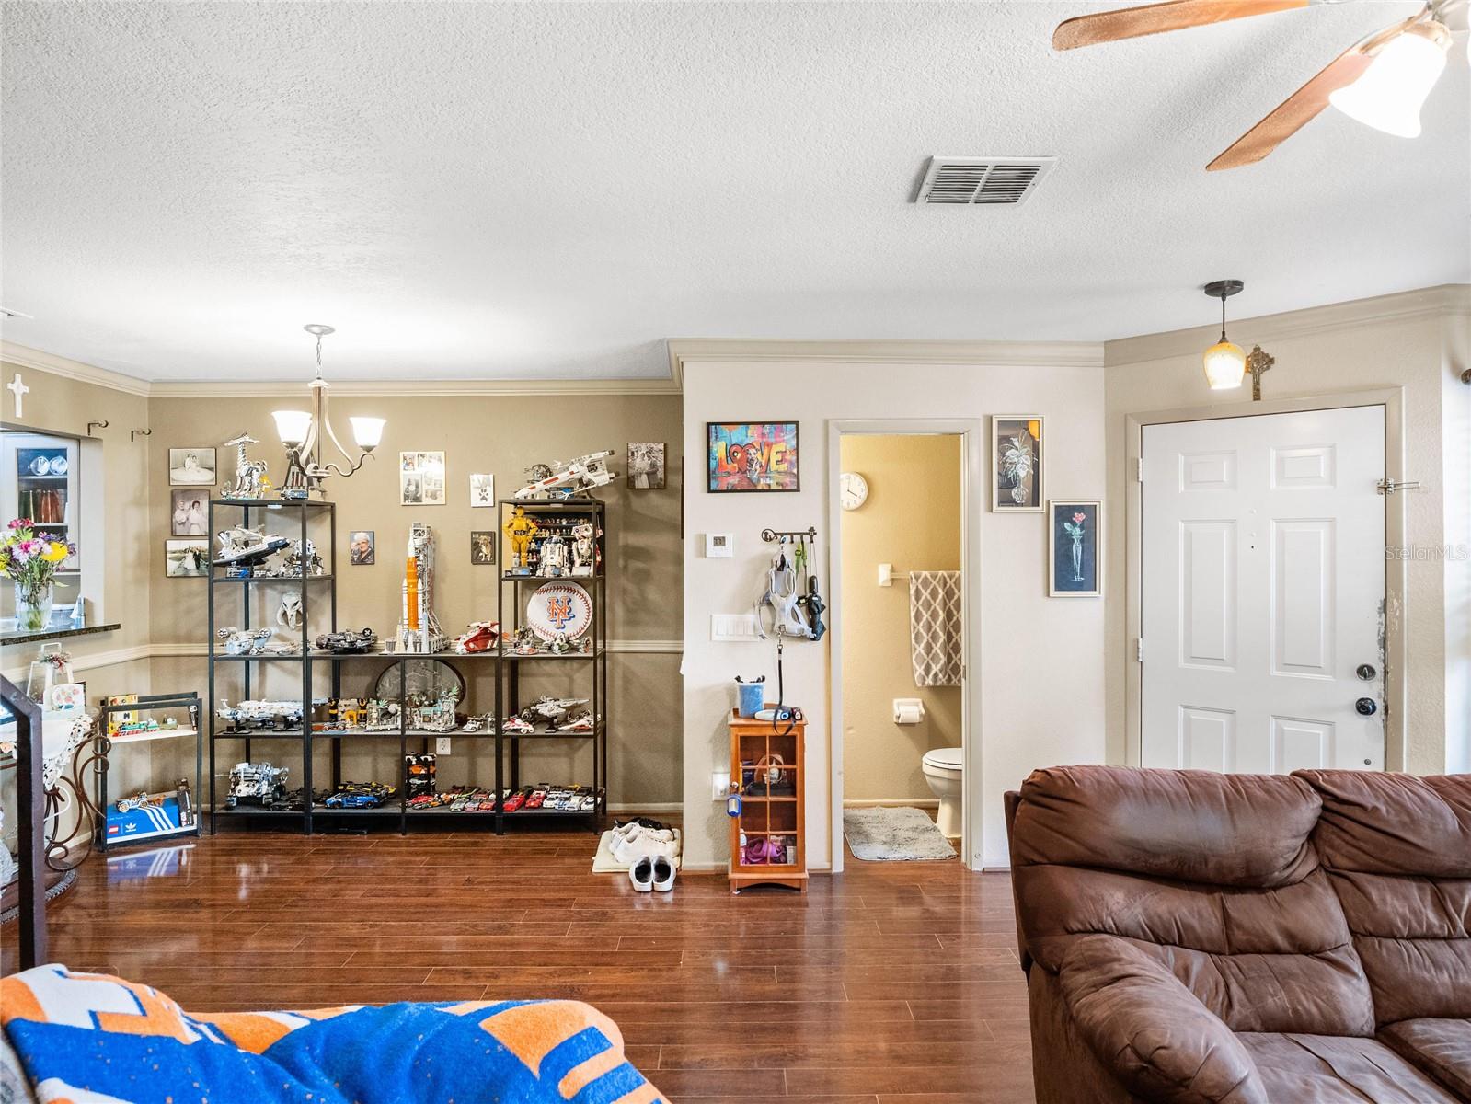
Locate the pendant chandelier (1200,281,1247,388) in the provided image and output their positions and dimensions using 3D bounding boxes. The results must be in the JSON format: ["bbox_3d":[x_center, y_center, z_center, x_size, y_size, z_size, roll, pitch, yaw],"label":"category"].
[{"bbox_3d":[1.757,-0.771,3.055,0.135,0.382,0.135,0,0,0],"label":"pendant chandelier"}]

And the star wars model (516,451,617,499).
[{"bbox_3d":[-0.905,-0.415,4.570,0.540,0.235,0.400,-10,1,-3],"label":"star wars model"}]

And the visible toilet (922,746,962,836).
[{"bbox_3d":[1.330,1.110,4.470,0.700,0.730,0.410,0,1,-1],"label":"visible toilet"}]

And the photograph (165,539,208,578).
[{"bbox_3d":[-3.094,0.037,4.828,0.270,0.216,0.022,0,1,0],"label":"photograph"}]

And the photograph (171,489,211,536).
[{"bbox_3d":[-3.090,-0.222,4.810,0.224,0.263,0.020,0,1,-1],"label":"photograph"}]

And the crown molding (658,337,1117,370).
[{"bbox_3d":[0.700,-0.915,3.920,2.010,0.100,0.075,0,1,-1],"label":"crown molding"}]

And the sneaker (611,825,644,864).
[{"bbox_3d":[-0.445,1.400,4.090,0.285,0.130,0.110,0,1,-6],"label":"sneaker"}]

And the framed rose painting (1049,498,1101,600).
[{"bbox_3d":[1.585,-0.015,3.965,0.243,0.446,0.025,0,1,-1],"label":"framed rose painting"}]

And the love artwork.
[{"bbox_3d":[0.082,-0.436,3.929,0.423,0.329,0.022,0,1,0],"label":"love artwork"}]

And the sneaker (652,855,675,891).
[{"bbox_3d":[-0.328,1.430,3.860,0.102,0.110,0.280,0,1,-2],"label":"sneaker"}]

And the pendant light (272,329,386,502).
[{"bbox_3d":[-1.715,-0.610,3.600,0.490,0.670,0.510,0,1,0],"label":"pendant light"}]

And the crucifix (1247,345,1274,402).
[{"bbox_3d":[2.160,-0.740,3.522,0.025,0.230,0.122,0,0,-45],"label":"crucifix"}]

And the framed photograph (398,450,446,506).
[{"bbox_3d":[-1.769,-0.415,4.829,0.256,0.306,0.022,0,1,0],"label":"framed photograph"}]

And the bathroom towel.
[{"bbox_3d":[1.170,0.438,4.840,0.360,0.655,0.070,0,0,0],"label":"bathroom towel"}]

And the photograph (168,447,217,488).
[{"bbox_3d":[-3.069,-0.479,4.823,0.266,0.212,0.022,0,1,0],"label":"photograph"}]

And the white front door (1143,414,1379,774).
[{"bbox_3d":[2.167,0.459,3.550,0.885,2.035,0.045,0,1,44],"label":"white front door"}]

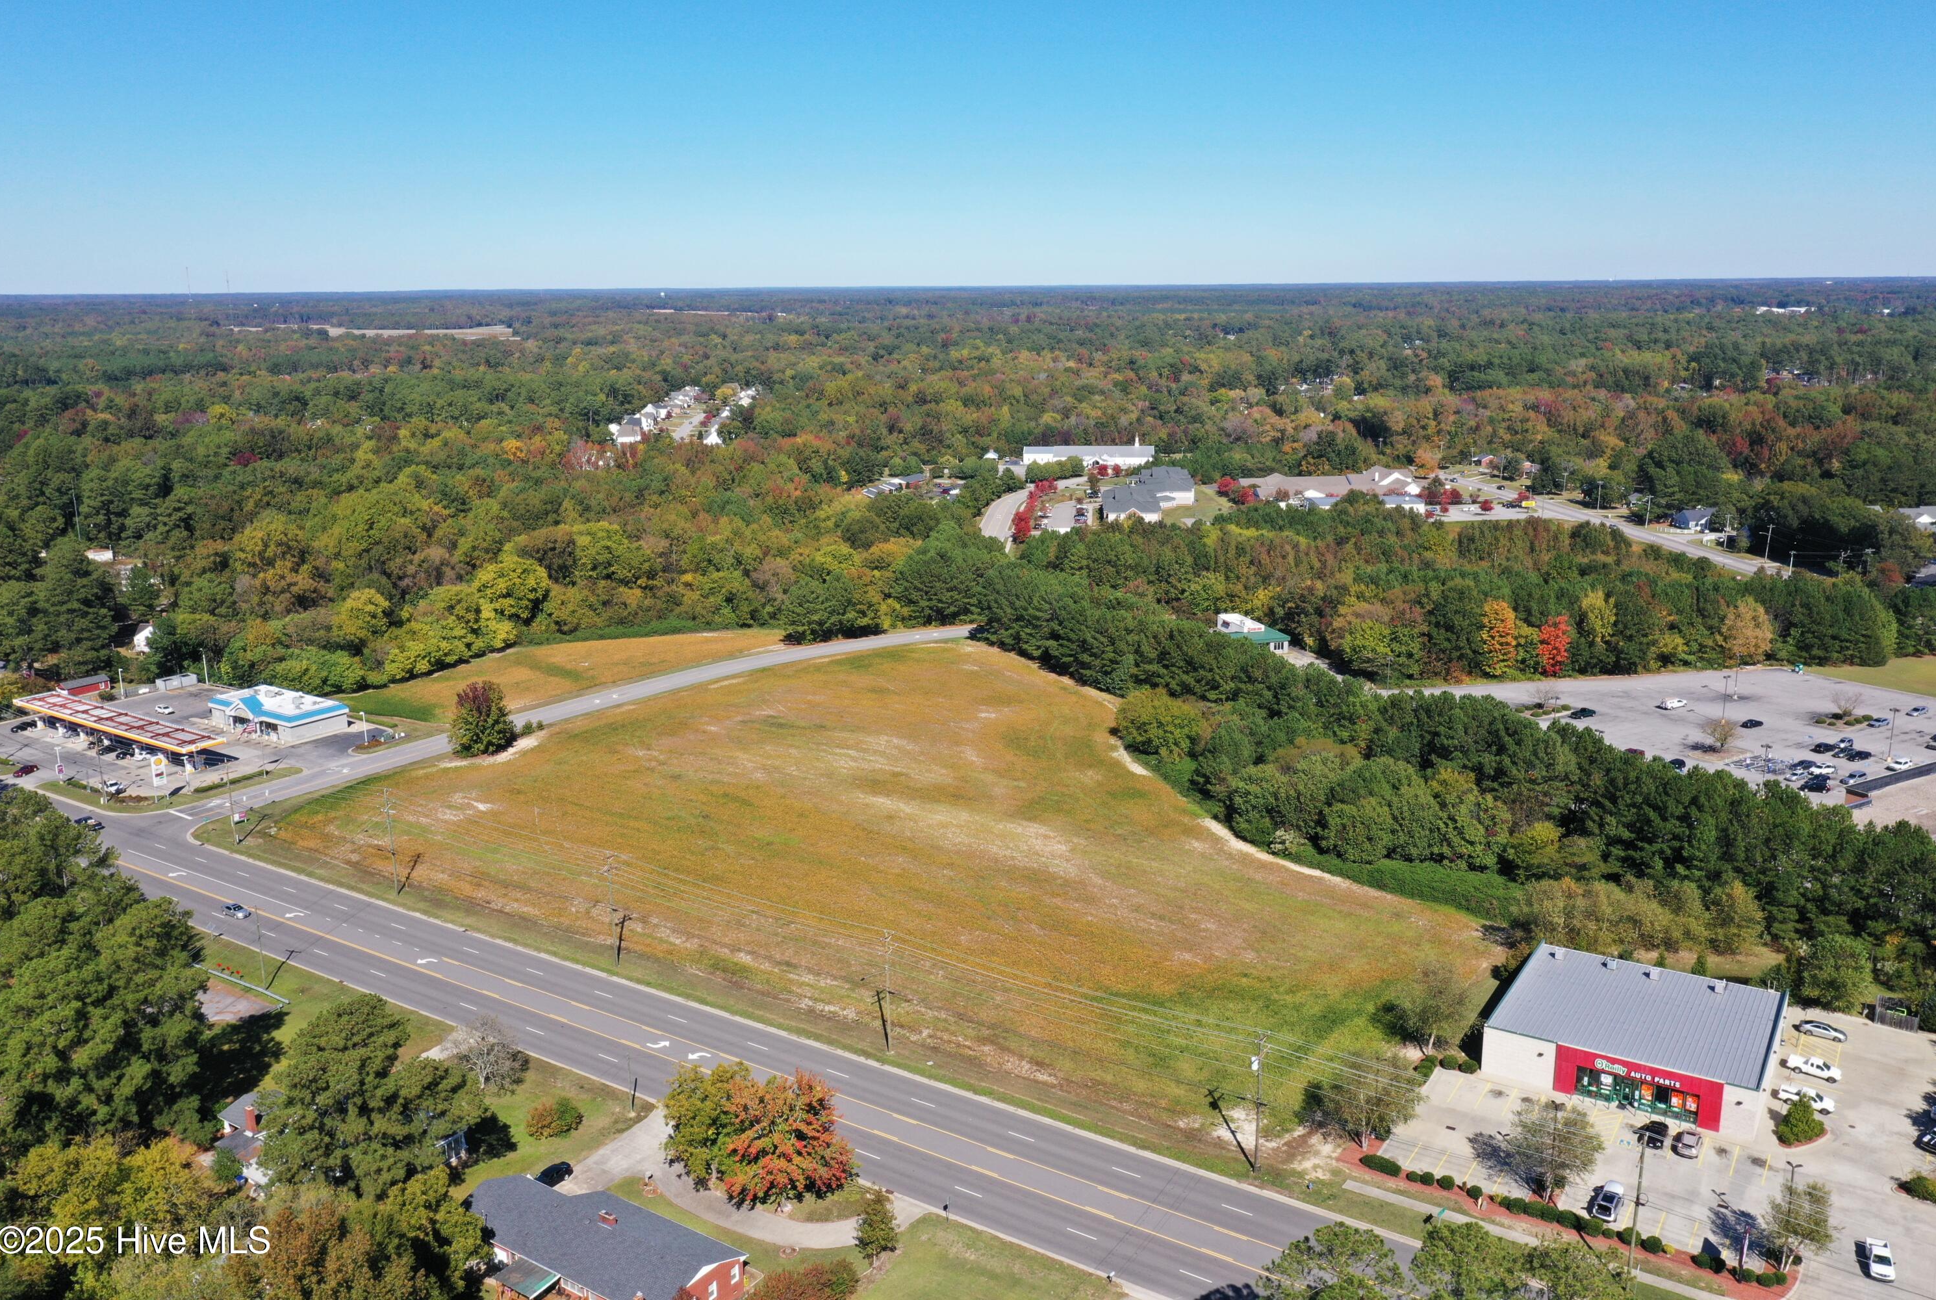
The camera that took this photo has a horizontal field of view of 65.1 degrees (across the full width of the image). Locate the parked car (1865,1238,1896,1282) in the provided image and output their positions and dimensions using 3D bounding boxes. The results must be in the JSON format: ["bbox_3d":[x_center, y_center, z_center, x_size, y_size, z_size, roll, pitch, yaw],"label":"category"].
[{"bbox_3d":[82.037,54.666,136.358,1.840,1.680,4.950,6,15,26],"label":"parked car"}]

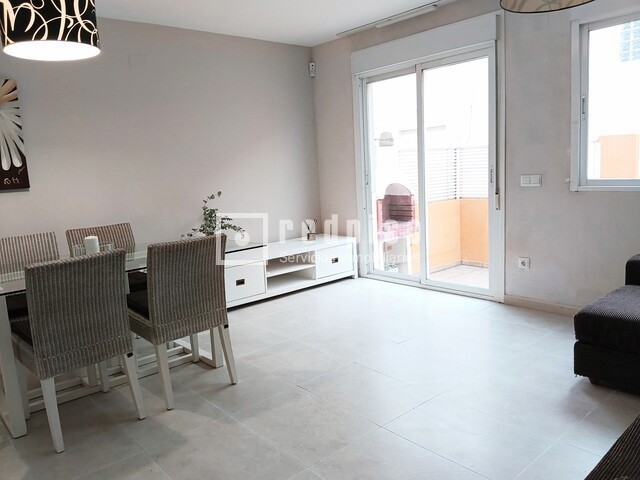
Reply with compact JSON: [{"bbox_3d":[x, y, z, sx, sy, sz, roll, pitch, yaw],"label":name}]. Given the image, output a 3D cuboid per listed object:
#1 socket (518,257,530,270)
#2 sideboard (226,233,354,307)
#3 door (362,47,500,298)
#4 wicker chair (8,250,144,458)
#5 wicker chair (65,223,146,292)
[{"bbox_3d":[1.662,0.192,3.916,0.018,0.086,0.083,-11,12,-40],"label":"socket"},{"bbox_3d":[-0.445,0.303,4.899,1.815,0.450,0.500,-10,11,-40],"label":"sideboard"},{"bbox_3d":[0.994,-0.573,4.545,0.090,2.081,1.500,-10,11,-40],"label":"door"},{"bbox_3d":[-1.263,0.503,2.481,0.435,0.897,0.555,-11,12,-40],"label":"wicker chair"},{"bbox_3d":[-1.411,0.369,3.387,0.435,0.900,0.555,-11,12,-40],"label":"wicker chair"}]

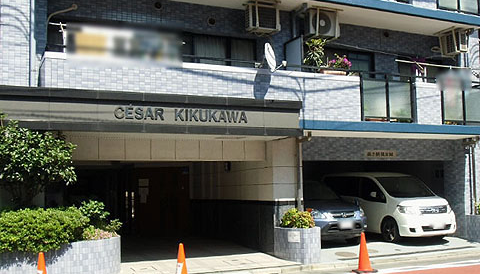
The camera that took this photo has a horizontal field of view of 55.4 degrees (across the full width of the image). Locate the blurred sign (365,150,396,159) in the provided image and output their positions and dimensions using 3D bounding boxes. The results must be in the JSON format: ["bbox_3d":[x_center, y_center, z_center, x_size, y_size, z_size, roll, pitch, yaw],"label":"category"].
[{"bbox_3d":[3.563,0.430,11.504,0.980,0.175,0.040,1,-7,-21],"label":"blurred sign"}]

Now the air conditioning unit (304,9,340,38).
[{"bbox_3d":[1.852,-2.538,10.420,0.790,0.570,0.300,1,-5,-21],"label":"air conditioning unit"}]

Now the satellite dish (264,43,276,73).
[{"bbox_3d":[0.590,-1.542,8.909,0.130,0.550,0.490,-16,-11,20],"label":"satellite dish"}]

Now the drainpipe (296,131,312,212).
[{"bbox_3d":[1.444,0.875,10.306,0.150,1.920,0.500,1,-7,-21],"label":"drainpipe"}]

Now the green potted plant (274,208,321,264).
[{"bbox_3d":[1.173,1.981,9.246,0.880,1.080,0.660,1,-5,-21],"label":"green potted plant"}]

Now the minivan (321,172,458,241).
[{"bbox_3d":[4.145,1.987,13.427,1.700,1.840,4.660,1,-7,-18],"label":"minivan"}]

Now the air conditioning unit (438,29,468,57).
[{"bbox_3d":[5.605,-2.416,11.988,0.300,0.560,0.710,1,-5,-21],"label":"air conditioning unit"}]

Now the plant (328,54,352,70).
[{"bbox_3d":[2.200,-1.639,10.015,0.480,0.370,0.320,1,-5,-21],"label":"plant"}]

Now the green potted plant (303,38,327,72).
[{"bbox_3d":[1.613,-1.765,9.908,0.450,0.760,0.420,-1,-5,0],"label":"green potted plant"}]

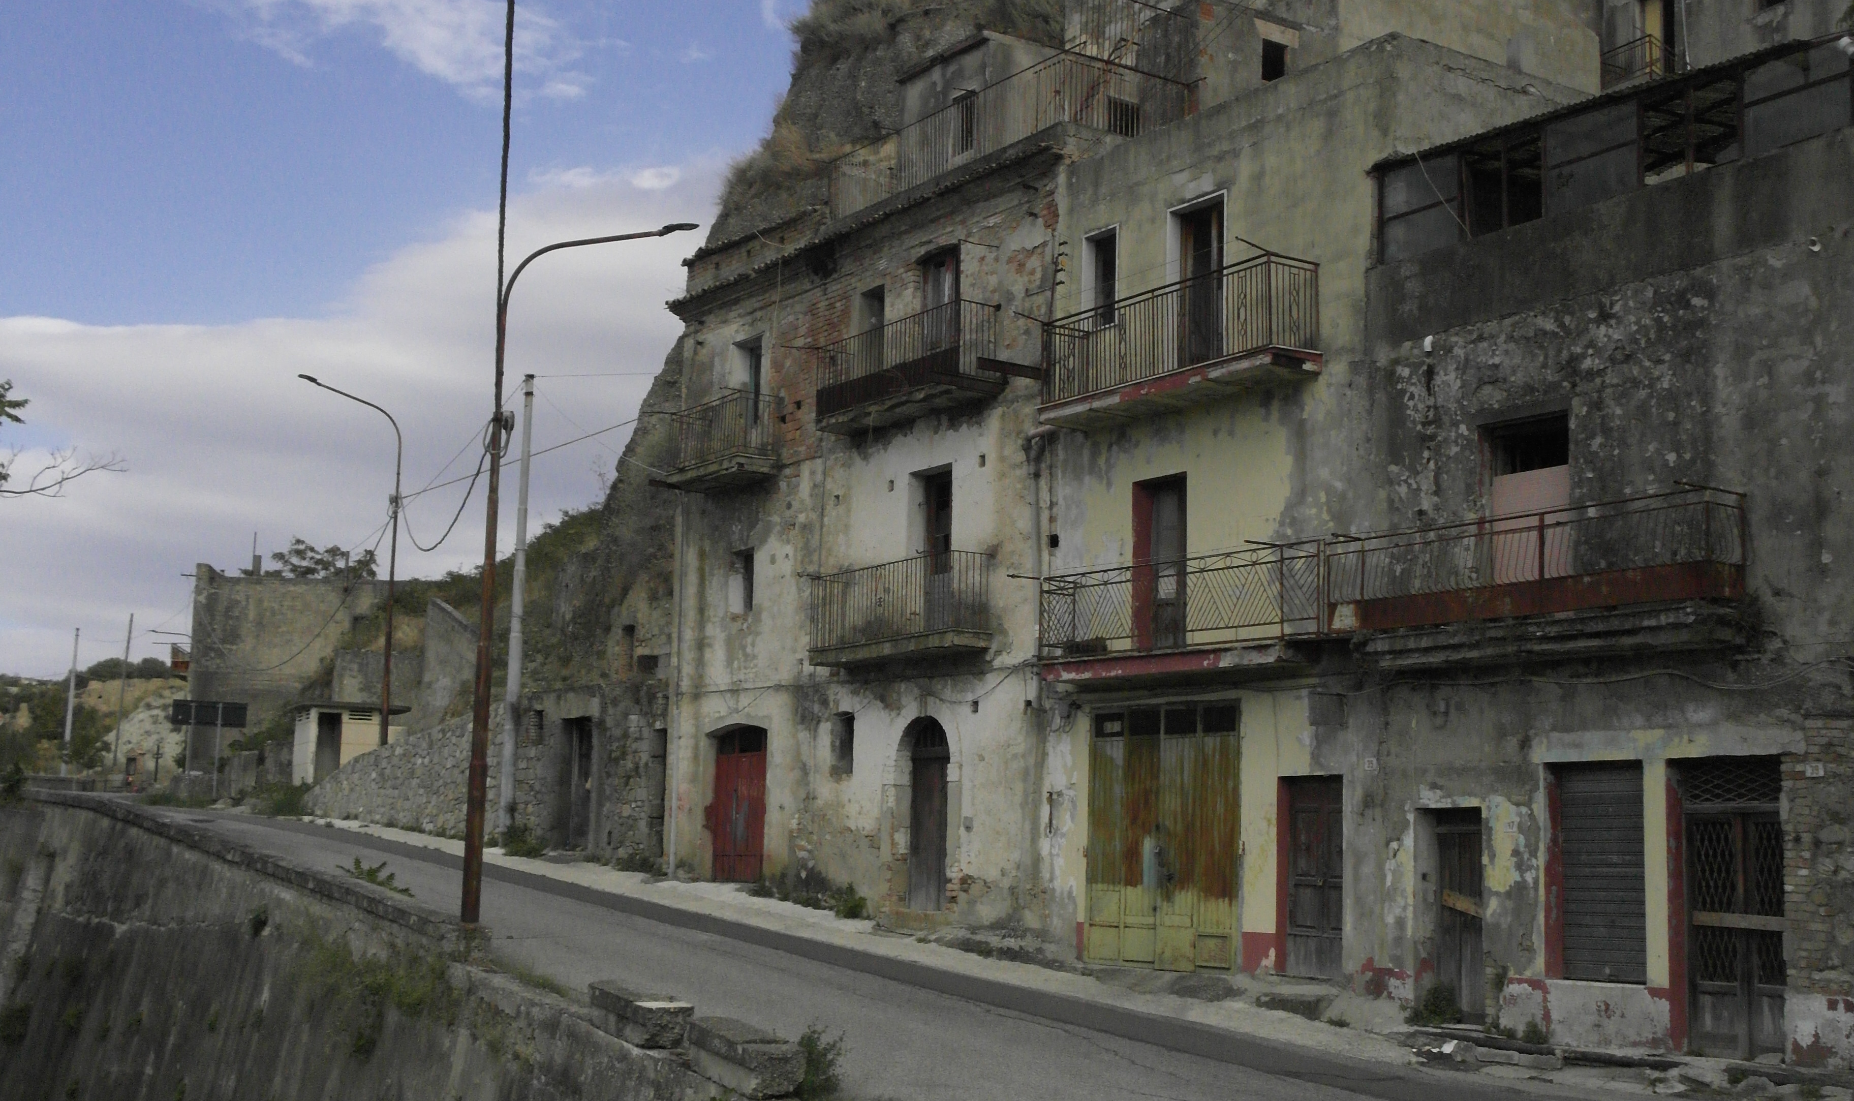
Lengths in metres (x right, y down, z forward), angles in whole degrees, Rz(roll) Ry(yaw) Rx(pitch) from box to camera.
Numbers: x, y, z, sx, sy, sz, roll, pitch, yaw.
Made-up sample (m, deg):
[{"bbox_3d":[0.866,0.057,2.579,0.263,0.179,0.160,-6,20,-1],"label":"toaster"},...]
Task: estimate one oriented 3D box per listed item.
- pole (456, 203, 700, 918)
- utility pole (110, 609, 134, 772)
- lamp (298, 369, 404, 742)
[{"bbox_3d":[-3.712,0.081,22.516,2.261,7.771,0.280,5,-9,-28],"label":"pole"},{"bbox_3d":[-38.775,6.944,100.531,0.220,7.760,0.220,3,-8,0],"label":"utility pole"},{"bbox_3d":[-11.711,0.361,41.821,2.353,7.478,0.300,8,-10,-40],"label":"lamp"}]

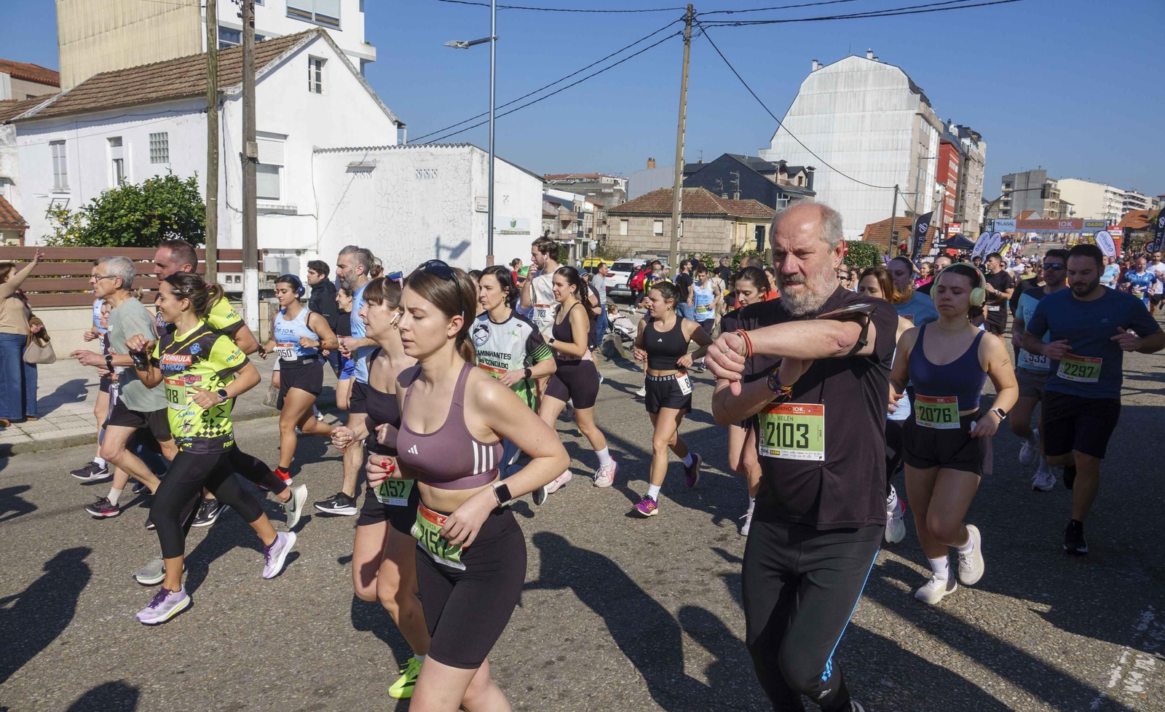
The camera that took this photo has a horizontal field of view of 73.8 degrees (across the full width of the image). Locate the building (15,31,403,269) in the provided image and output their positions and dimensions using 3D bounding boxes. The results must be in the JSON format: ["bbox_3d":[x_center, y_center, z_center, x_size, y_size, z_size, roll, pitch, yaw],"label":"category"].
[{"bbox_3d":[-12.295,-5.715,24.799,12.497,7.677,5.566,7,10,34],"label":"building"}]

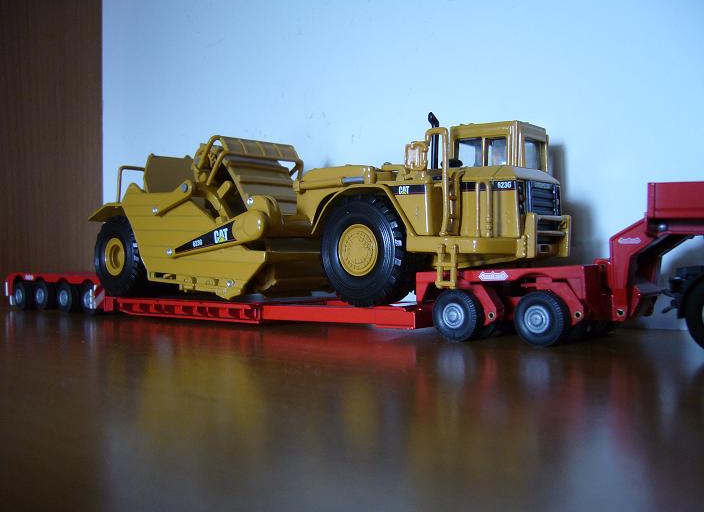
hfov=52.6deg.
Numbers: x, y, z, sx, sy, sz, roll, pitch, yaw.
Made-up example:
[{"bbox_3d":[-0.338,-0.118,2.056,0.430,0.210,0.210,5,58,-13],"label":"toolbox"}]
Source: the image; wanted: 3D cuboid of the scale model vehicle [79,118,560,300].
[{"bbox_3d":[-0.029,-0.016,0.332,0.258,0.072,0.070,-1,-1,40],"label":"scale model vehicle"}]

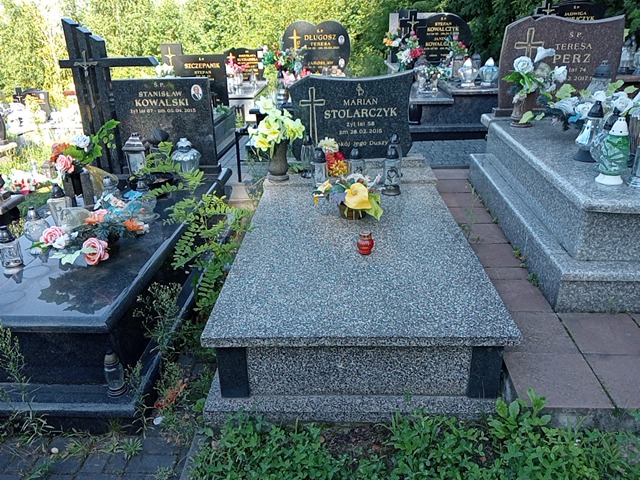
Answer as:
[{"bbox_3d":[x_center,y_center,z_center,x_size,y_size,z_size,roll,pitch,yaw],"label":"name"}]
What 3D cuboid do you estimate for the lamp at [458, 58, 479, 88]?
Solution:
[{"bbox_3d":[1.691,-1.887,5.847,0.211,0.287,0.211,0,24,3],"label":"lamp"}]

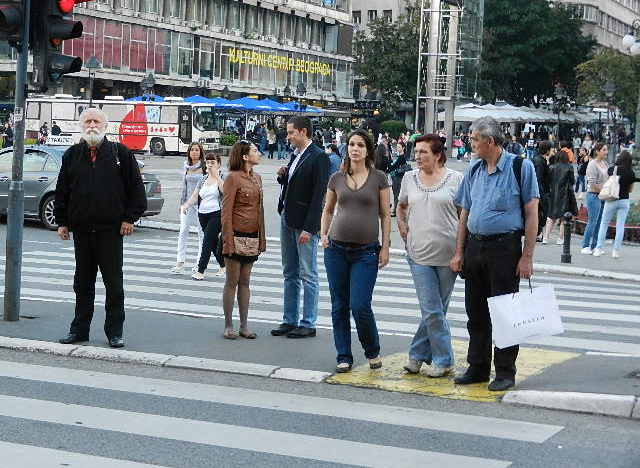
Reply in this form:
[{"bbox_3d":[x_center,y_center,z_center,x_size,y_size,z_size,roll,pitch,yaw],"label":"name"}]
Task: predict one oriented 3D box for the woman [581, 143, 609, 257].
[{"bbox_3d":[4.266,-0.563,19.540,0.420,1.710,0.480,6,5,38],"label":"woman"}]

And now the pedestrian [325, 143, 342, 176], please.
[{"bbox_3d":[0.264,-1.034,25.500,0.360,1.580,0.460,1,4,-15],"label":"pedestrian"}]

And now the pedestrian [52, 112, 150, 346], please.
[{"bbox_3d":[-1.659,-0.057,9.500,0.670,1.780,0.400,2,4,2],"label":"pedestrian"}]

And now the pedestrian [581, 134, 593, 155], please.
[{"bbox_3d":[12.719,-3.909,60.000,0.500,1.680,0.350,2,4,-3],"label":"pedestrian"}]

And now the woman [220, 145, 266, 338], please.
[{"bbox_3d":[-0.637,0.036,10.194,0.340,1.600,0.450,6,6,44],"label":"woman"}]

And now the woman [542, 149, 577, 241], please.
[{"bbox_3d":[4.255,-0.663,22.242,0.560,1.660,0.420,2,4,-3],"label":"woman"}]

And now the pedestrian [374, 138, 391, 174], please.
[{"bbox_3d":[1.321,-1.160,27.000,0.380,1.630,0.480,-3,6,-45],"label":"pedestrian"}]

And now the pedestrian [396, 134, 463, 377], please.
[{"bbox_3d":[0.769,0.136,8.750,0.480,1.650,0.380,2,4,12],"label":"pedestrian"}]

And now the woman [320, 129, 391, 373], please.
[{"bbox_3d":[0.252,0.100,8.941,0.510,1.690,0.400,2,4,0],"label":"woman"}]

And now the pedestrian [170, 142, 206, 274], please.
[{"bbox_3d":[-1.696,-0.351,16.342,0.500,1.670,0.500,5,5,30],"label":"pedestrian"}]

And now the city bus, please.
[{"bbox_3d":[-12.200,-6.620,77.300,12.400,3.200,2.500,4,5,28],"label":"city bus"}]

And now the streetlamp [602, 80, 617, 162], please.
[{"bbox_3d":[10.611,-3.531,46.000,0.550,4.050,0.550,2,4,0],"label":"streetlamp"}]

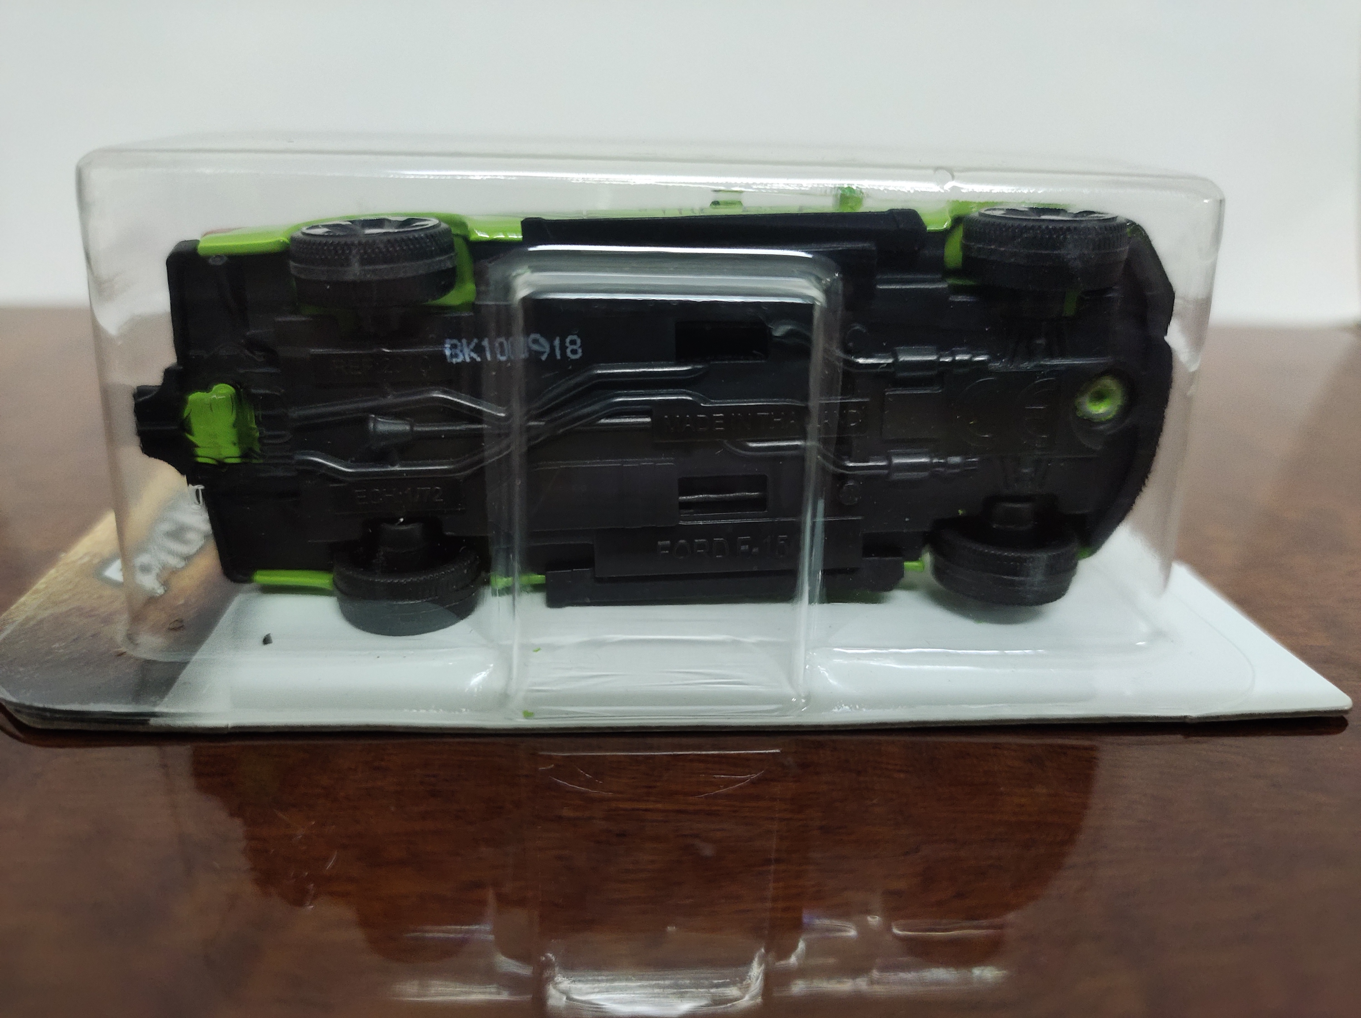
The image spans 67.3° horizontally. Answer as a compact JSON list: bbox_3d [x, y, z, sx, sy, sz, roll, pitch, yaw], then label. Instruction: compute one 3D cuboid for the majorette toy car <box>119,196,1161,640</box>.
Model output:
[{"bbox_3d":[0.000,-0.008,0.083,0.081,0.032,0.011,-2,23,-5],"label":"majorette toy car"}]

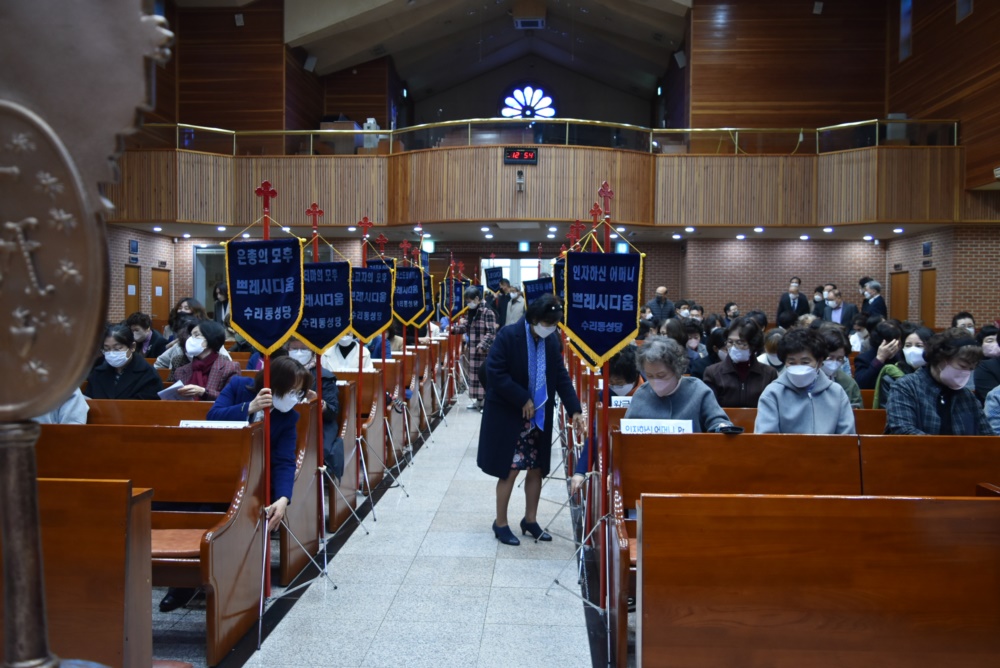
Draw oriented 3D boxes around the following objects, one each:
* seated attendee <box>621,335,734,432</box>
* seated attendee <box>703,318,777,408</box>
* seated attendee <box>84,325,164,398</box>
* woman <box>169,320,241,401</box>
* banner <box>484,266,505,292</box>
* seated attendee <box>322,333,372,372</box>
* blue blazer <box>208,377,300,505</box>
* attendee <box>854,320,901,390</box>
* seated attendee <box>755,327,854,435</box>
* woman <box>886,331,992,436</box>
[{"bbox_3d":[0.901,0.652,3.831,0.560,1.240,0.780,0,3,3],"label":"seated attendee"},{"bbox_3d":[1.533,0.587,4.685,0.500,1.290,0.720,0,3,3],"label":"seated attendee"},{"bbox_3d":[-2.348,0.578,4.654,0.500,1.280,0.740,0,3,3],"label":"seated attendee"},{"bbox_3d":[-1.953,0.578,4.877,0.500,1.290,0.720,1,3,21],"label":"woman"},{"bbox_3d":[-0.105,-1.074,15.200,0.355,0.530,0.040,-4,3,3],"label":"banner"},{"bbox_3d":[-1.311,0.497,6.429,0.480,1.280,0.740,0,3,3],"label":"seated attendee"},{"bbox_3d":[-1.251,0.517,3.823,0.480,0.630,0.420,-1,3,-15],"label":"blue blazer"},{"bbox_3d":[2.820,0.554,5.505,0.520,1.280,0.720,-1,3,-19],"label":"attendee"},{"bbox_3d":[1.426,0.631,3.491,0.500,1.280,0.740,0,3,3],"label":"seated attendee"},{"bbox_3d":[2.243,0.639,3.796,0.560,1.270,0.740,0,3,-5],"label":"woman"}]

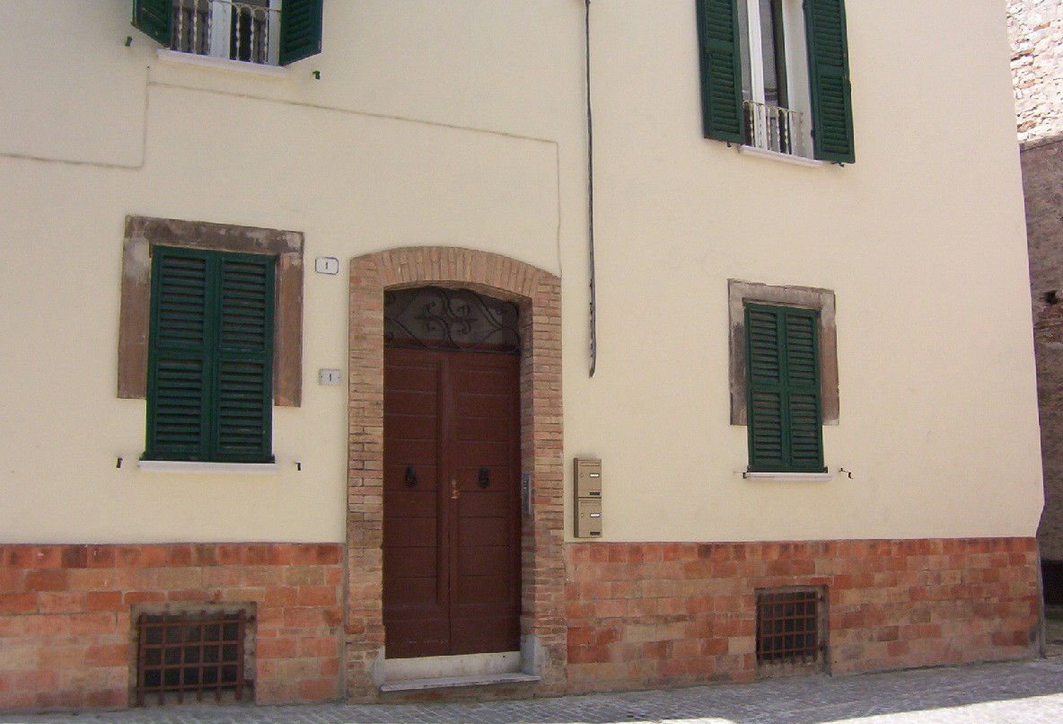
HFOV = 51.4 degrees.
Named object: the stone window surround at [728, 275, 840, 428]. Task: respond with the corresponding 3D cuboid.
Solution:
[{"bbox_3d":[2.297,-0.058,10.186,1.224,1.292,0.150,3,-8,-25],"label":"stone window surround"}]

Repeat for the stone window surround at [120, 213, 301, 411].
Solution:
[{"bbox_3d":[-2.315,-0.350,8.042,1.268,1.304,0.150,3,-8,-25],"label":"stone window surround"}]

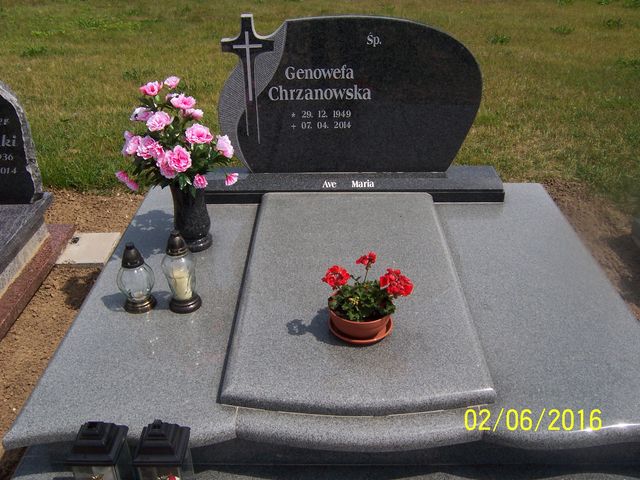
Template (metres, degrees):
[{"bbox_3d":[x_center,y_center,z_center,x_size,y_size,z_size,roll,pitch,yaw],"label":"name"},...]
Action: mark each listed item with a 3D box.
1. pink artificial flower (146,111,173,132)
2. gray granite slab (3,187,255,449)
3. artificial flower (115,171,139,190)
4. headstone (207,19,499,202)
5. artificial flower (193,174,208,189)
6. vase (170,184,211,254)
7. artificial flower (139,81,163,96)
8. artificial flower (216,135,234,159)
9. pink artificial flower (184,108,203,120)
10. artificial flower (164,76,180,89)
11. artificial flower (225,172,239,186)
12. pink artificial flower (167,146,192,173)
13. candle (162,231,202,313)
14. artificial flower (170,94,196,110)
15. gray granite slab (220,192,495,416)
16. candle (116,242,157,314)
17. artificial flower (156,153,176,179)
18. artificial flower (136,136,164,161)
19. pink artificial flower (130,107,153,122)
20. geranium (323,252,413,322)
[{"bbox_3d":[-0.522,-0.385,1.983,0.088,0.075,0.055,7,4,12],"label":"pink artificial flower"},{"bbox_3d":[-0.492,0.145,2.166,0.569,0.062,1.452,0,31,1],"label":"gray granite slab"},{"bbox_3d":[-0.635,-0.195,2.002,0.045,0.075,0.080,-45,46,-15],"label":"artificial flower"},{"bbox_3d":[0.124,-0.533,2.531,1.314,0.724,0.264,0,31,1],"label":"headstone"},{"bbox_3d":[-0.379,-0.186,1.936,0.050,0.046,0.045,-6,31,-9],"label":"artificial flower"},{"bbox_3d":[-0.449,-0.102,2.102,0.135,0.260,0.135,0,30,0],"label":"vase"},{"bbox_3d":[-0.519,-0.464,1.867,0.075,0.055,0.055,0,0,0],"label":"artificial flower"},{"bbox_3d":[-0.328,-0.324,2.115,0.055,0.080,0.080,-5,24,36],"label":"artificial flower"},{"bbox_3d":[-0.432,-0.428,2.082,0.060,0.050,0.050,-23,20,-33],"label":"pink artificial flower"},{"bbox_3d":[-0.490,-0.523,2.026,0.058,0.050,0.055,11,2,18],"label":"artificial flower"},{"bbox_3d":[-0.293,-0.200,2.020,0.040,0.050,0.050,36,43,18],"label":"artificial flower"},{"bbox_3d":[-0.460,-0.267,1.997,0.086,0.088,0.055,-3,19,-5],"label":"pink artificial flower"},{"bbox_3d":[-0.408,0.083,1.791,0.100,0.253,0.100,0,30,0],"label":"candle"},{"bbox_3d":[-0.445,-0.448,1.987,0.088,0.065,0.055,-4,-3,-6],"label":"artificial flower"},{"bbox_3d":[0.102,0.126,2.075,0.737,0.060,1.194,0,31,1],"label":"gray granite slab"},{"bbox_3d":[-0.588,0.109,1.940,0.125,0.232,0.125,0,31,1],"label":"candle"},{"bbox_3d":[-0.480,-0.233,1.909,0.072,0.078,0.055,6,31,10],"label":"artificial flower"},{"bbox_3d":[-0.525,-0.284,1.892,0.085,0.075,0.060,10,8,17],"label":"artificial flower"},{"bbox_3d":[-0.574,-0.403,1.961,0.055,0.060,0.070,13,24,-24],"label":"pink artificial flower"},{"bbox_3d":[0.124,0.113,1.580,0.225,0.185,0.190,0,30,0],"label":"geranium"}]

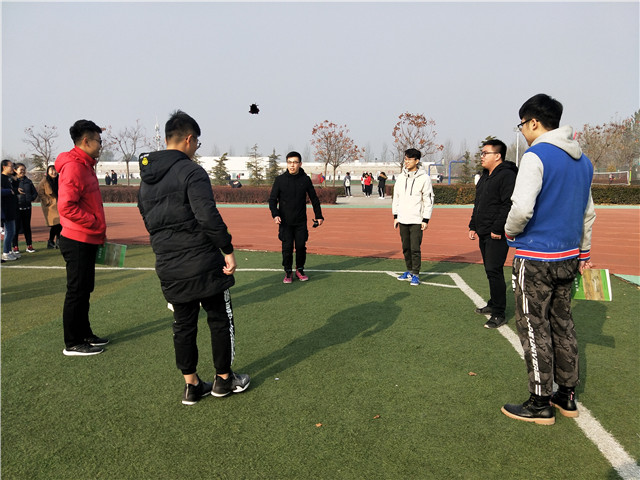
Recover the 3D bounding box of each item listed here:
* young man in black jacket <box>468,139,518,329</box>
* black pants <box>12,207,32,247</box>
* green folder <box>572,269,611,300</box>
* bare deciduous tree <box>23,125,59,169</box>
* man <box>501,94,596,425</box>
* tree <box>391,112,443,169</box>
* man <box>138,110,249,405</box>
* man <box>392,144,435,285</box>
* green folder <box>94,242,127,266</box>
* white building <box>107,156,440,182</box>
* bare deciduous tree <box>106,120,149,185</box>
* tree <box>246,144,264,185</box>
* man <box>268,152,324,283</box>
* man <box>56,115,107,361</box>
[{"bbox_3d":[1.653,-0.080,4.419,0.380,1.710,0.500,-2,8,-13],"label":"young man in black jacket"},{"bbox_3d":[-5.557,-0.250,8.570,0.270,0.760,0.380,8,11,44],"label":"black pants"},{"bbox_3d":[1.598,0.269,2.751,0.020,0.185,0.260,-6,0,-31],"label":"green folder"},{"bbox_3d":[-19.625,-5.565,32.547,2.600,4.900,2.600,-4,9,-31],"label":"bare deciduous tree"},{"bbox_3d":[1.290,0.122,2.609,0.520,1.805,0.380,-5,9,-33],"label":"man"},{"bbox_3d":[6.231,-5.384,29.547,3.200,5.445,3.200,0,8,0],"label":"tree"},{"bbox_3d":[-0.750,0.120,2.841,0.480,1.747,0.560,-8,11,-44],"label":"man"},{"bbox_3d":[1.248,-0.313,6.087,0.520,1.741,0.320,4,9,30],"label":"man"},{"bbox_3d":[-1.727,0.121,3.781,0.260,0.185,0.020,7,7,-8],"label":"green folder"},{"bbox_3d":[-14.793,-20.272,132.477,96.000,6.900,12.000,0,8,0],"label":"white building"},{"bbox_3d":[-13.517,-5.696,32.529,3.000,5.200,3.000,-3,8,-22],"label":"bare deciduous tree"},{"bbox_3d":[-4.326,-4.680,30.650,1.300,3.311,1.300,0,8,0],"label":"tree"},{"bbox_3d":[-0.312,-0.291,6.076,0.720,1.690,0.380,0,8,-4],"label":"man"},{"bbox_3d":[-1.868,-0.008,3.617,0.350,1.794,0.500,-2,8,-17],"label":"man"}]

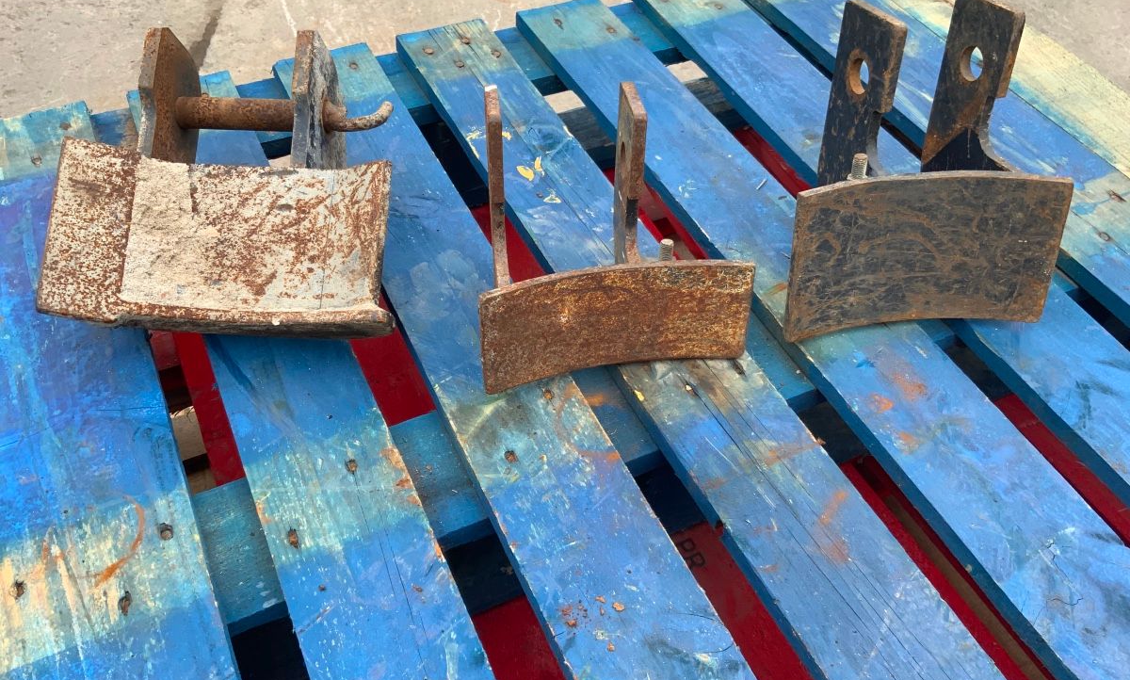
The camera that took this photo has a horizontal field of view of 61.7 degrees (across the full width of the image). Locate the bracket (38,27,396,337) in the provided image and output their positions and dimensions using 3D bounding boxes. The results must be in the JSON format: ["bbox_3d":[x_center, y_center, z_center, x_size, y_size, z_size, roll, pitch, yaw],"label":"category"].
[{"bbox_3d":[-0.243,-0.121,0.738,0.237,0.131,0.231,2,82,-2],"label":"bracket"}]

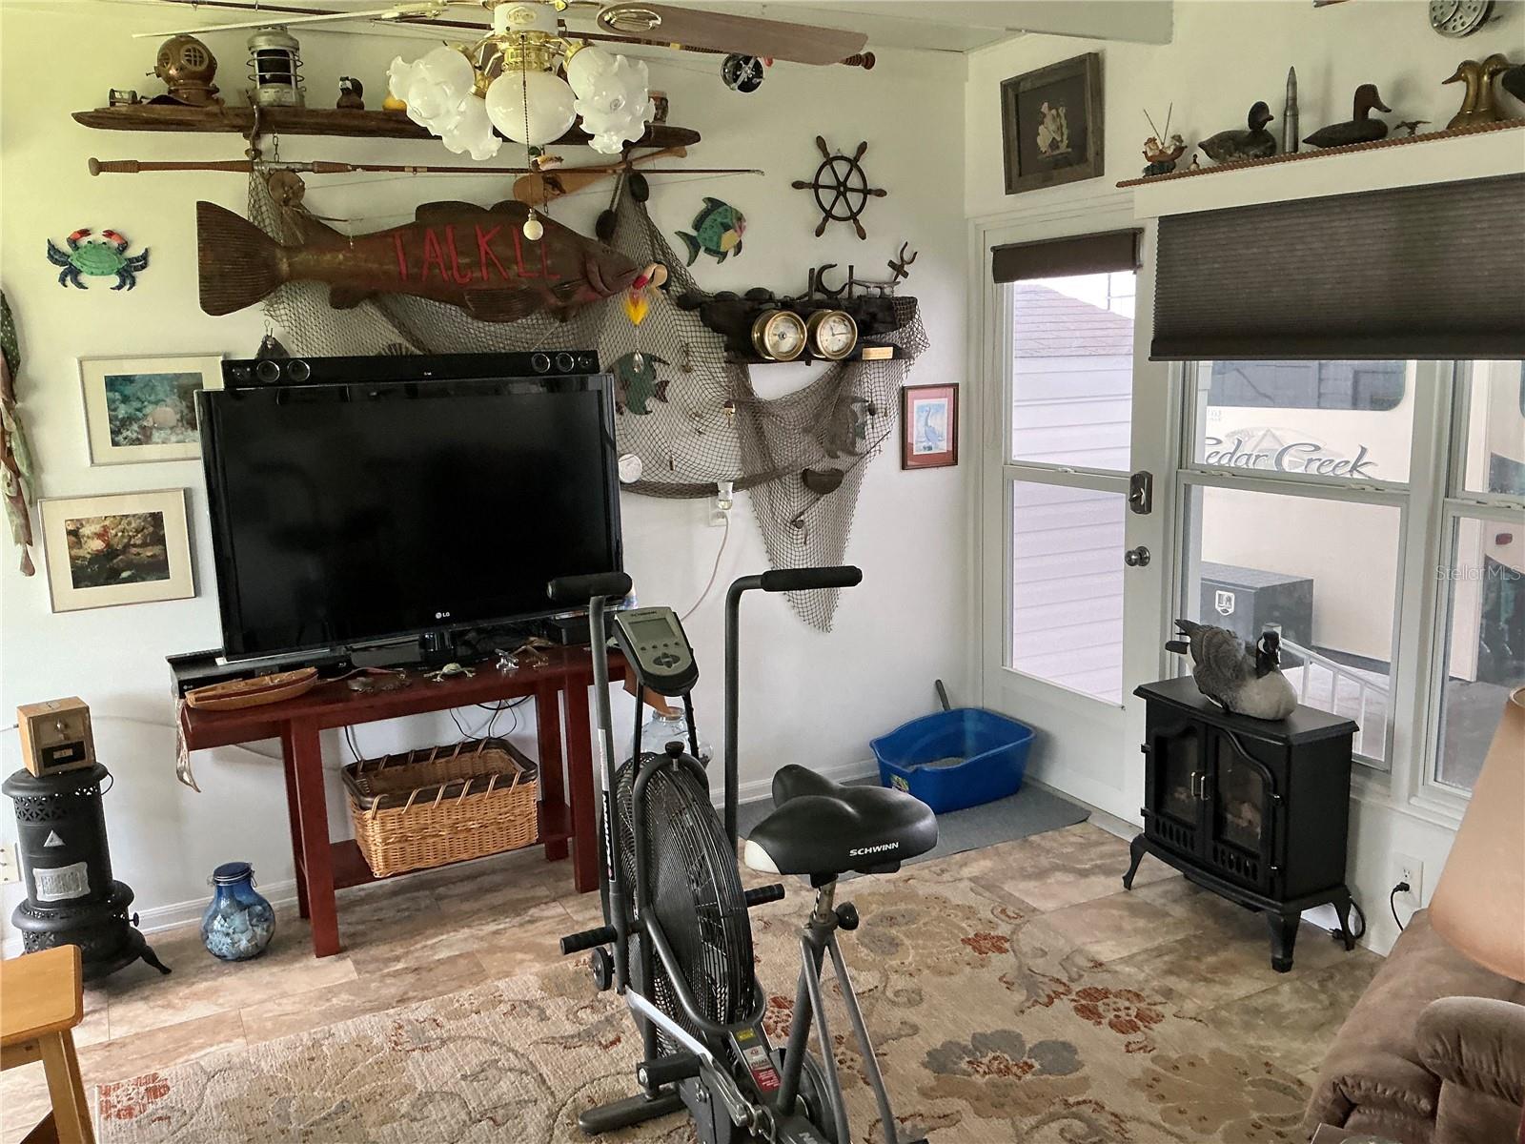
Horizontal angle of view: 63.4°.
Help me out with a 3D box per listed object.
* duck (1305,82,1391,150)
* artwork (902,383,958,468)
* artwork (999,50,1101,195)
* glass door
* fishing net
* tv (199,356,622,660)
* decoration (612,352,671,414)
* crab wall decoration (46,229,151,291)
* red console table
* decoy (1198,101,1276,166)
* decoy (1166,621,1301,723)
[{"bbox_3d":[1.417,-1.095,2.986,0.090,0.149,0.238,-7,12,-27],"label":"duck"},{"bbox_3d":[0.628,-0.544,4.596,0.254,0.311,0.020,-7,12,-28],"label":"artwork"},{"bbox_3d":[0.951,-1.465,4.080,0.036,0.377,0.435,-7,12,-28],"label":"artwork"},{"bbox_3d":[1.039,-0.187,4.209,0.050,1.965,0.887,-7,12,-27],"label":"glass door"},{"bbox_3d":[-0.382,-0.452,3.969,2.239,1.542,0.140,-7,12,-27],"label":"fishing net"},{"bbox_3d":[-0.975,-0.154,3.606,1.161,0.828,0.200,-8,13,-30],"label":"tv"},{"bbox_3d":[-0.396,-0.608,3.986,0.226,0.208,0.025,-7,12,-27],"label":"decoration"},{"bbox_3d":[-1.732,-0.816,3.225,0.243,0.164,0.035,-7,12,-27],"label":"crab wall decoration"},{"bbox_3d":[-0.943,0.630,3.623,1.307,0.723,0.362,-7,12,-28],"label":"red console table"},{"bbox_3d":[1.262,-1.151,3.272,0.095,0.161,0.251,-7,12,-27],"label":"decoy"},{"bbox_3d":[1.264,0.239,3.333,0.200,0.208,0.460,-5,11,-16],"label":"decoy"}]

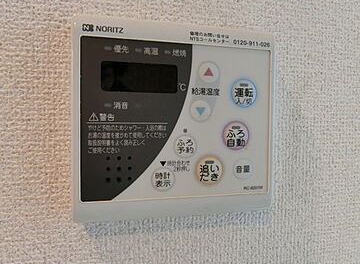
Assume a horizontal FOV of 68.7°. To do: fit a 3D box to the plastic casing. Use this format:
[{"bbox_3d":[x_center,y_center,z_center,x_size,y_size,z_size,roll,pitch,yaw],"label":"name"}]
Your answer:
[{"bbox_3d":[-0.001,-0.007,0.173,0.128,0.120,0.019,0,1,-12],"label":"plastic casing"}]

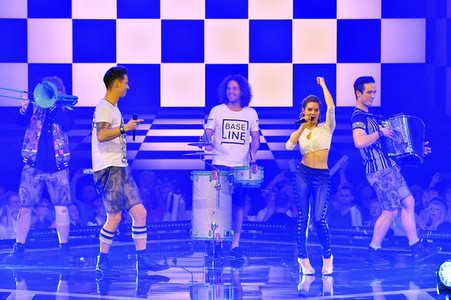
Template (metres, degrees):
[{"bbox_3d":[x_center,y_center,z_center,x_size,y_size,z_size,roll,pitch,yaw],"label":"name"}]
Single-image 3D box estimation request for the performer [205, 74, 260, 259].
[{"bbox_3d":[0.068,0.166,24.400,0.550,1.803,0.420,0,1,0],"label":"performer"}]

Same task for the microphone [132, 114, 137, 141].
[{"bbox_3d":[-0.811,-0.200,22.300,0.046,0.238,0.046,3,1,0],"label":"microphone"}]

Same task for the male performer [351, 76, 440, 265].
[{"bbox_3d":[1.612,0.193,23.600,0.720,1.772,0.540,0,1,30],"label":"male performer"}]

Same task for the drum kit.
[{"bbox_3d":[0.000,0.490,23.800,0.750,1.160,0.600,0,1,0],"label":"drum kit"}]

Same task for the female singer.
[{"bbox_3d":[0.759,0.230,22.100,0.450,1.757,0.400,0,1,7],"label":"female singer"}]

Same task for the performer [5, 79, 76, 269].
[{"bbox_3d":[-1.776,0.191,23.900,0.670,1.785,0.500,0,1,7],"label":"performer"}]

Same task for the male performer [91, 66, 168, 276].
[{"bbox_3d":[-0.846,0.185,22.300,0.620,1.857,0.520,0,1,18],"label":"male performer"}]

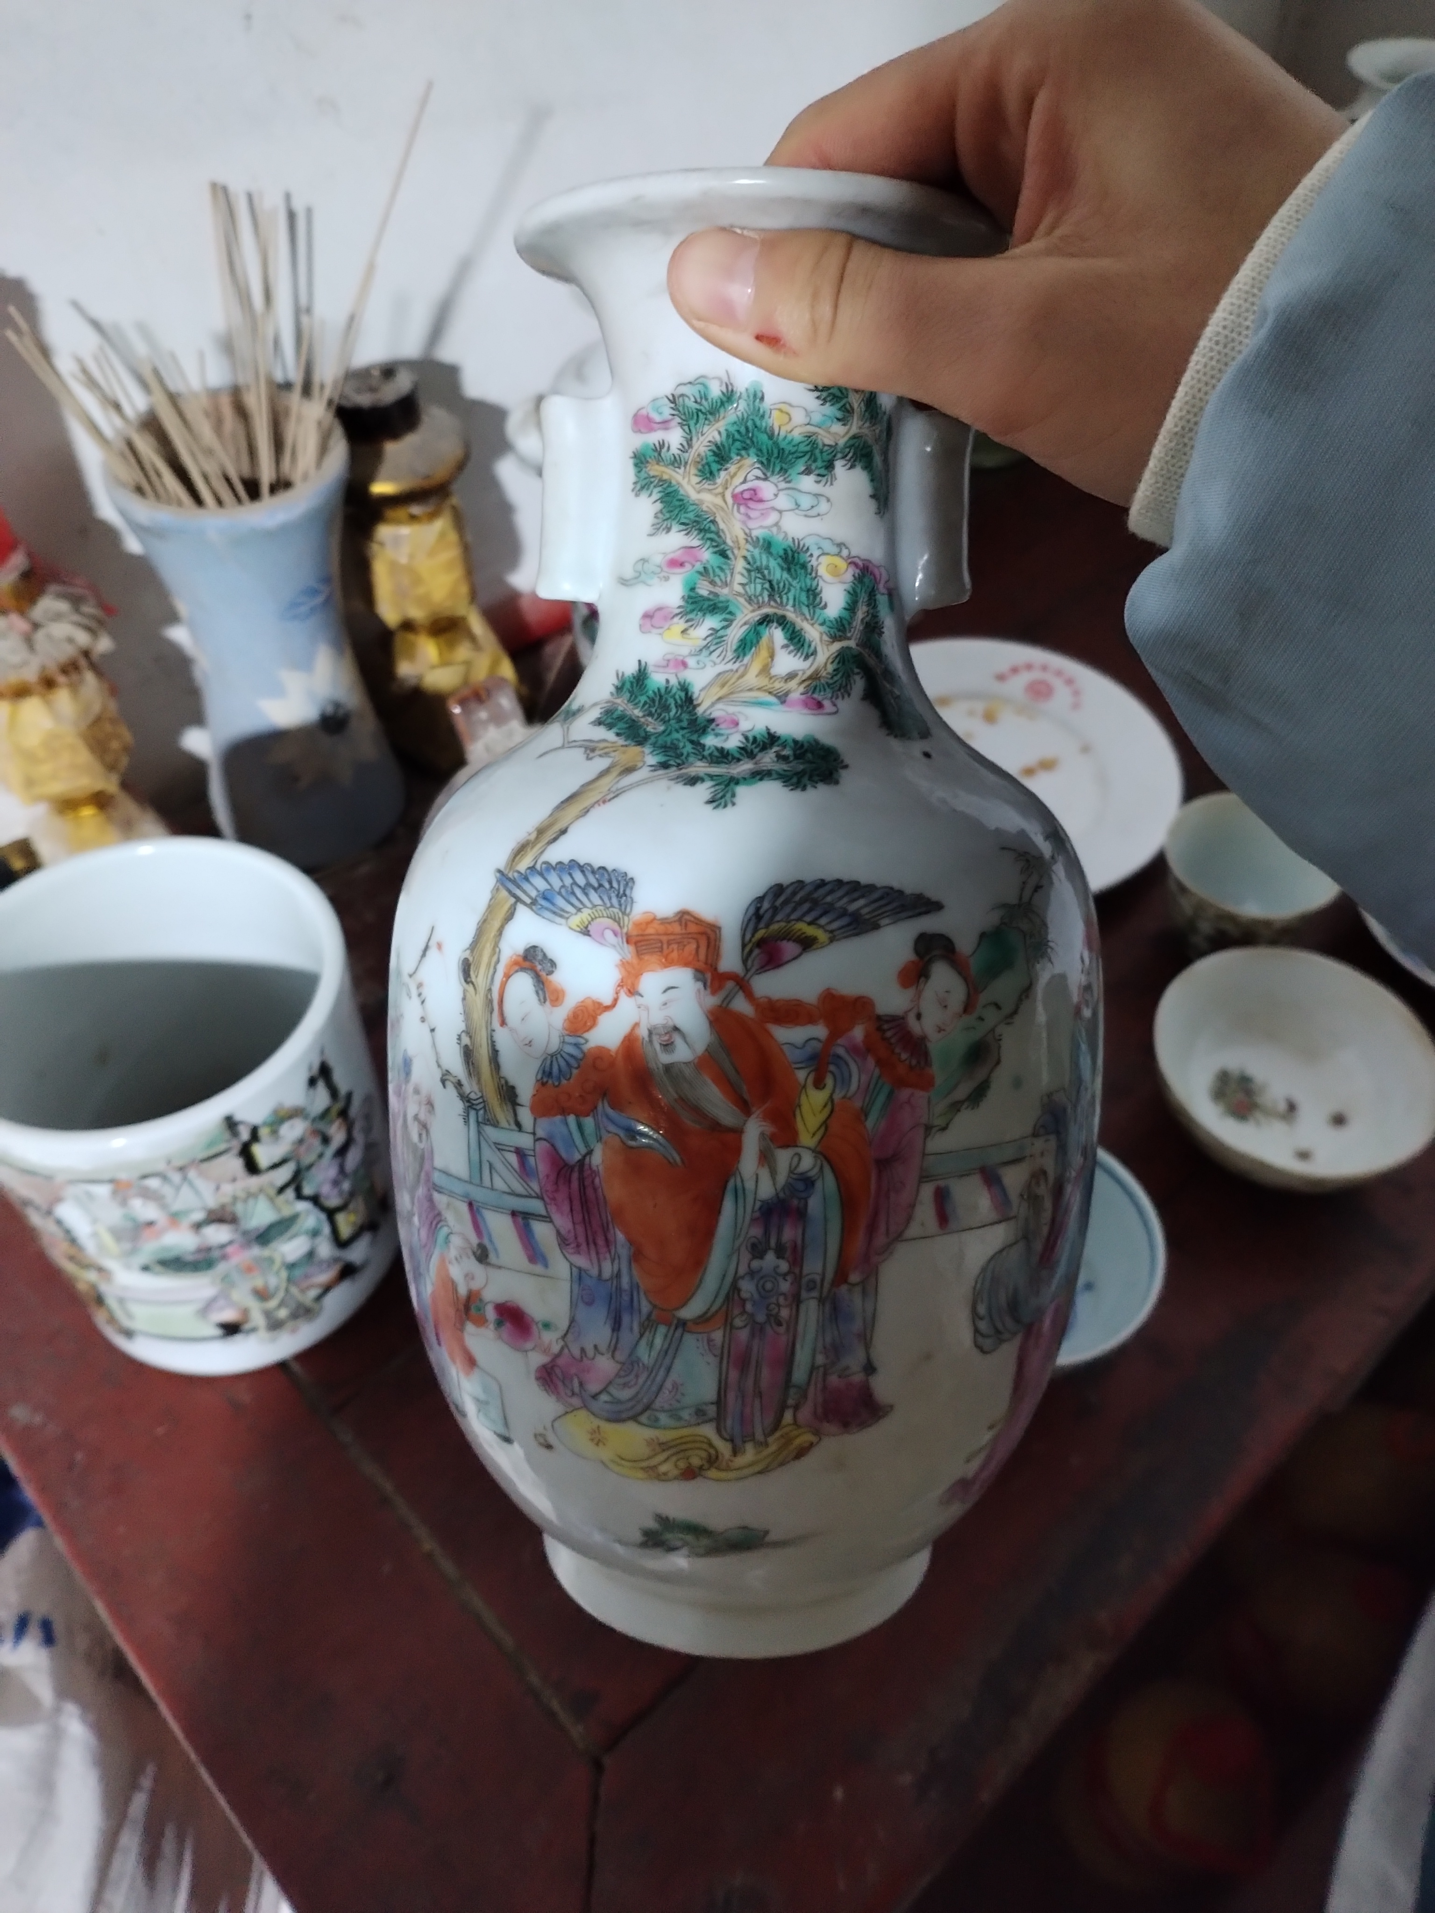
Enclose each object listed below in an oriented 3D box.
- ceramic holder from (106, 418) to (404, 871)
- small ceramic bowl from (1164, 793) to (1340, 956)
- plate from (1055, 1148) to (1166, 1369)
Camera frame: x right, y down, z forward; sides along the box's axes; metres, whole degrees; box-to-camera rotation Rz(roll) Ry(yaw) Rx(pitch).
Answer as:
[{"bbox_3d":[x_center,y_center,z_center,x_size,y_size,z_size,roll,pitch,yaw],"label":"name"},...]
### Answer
[{"bbox_3d":[-0.198,-0.139,0.653,0.097,0.198,0.097,1,50,0],"label":"ceramic holder"},{"bbox_3d":[0.239,-0.029,0.662,0.078,0.052,0.078,0,50,0],"label":"small ceramic bowl"},{"bbox_3d":[0.117,0.114,0.557,0.107,0.024,0.107,0,50,0],"label":"plate"}]

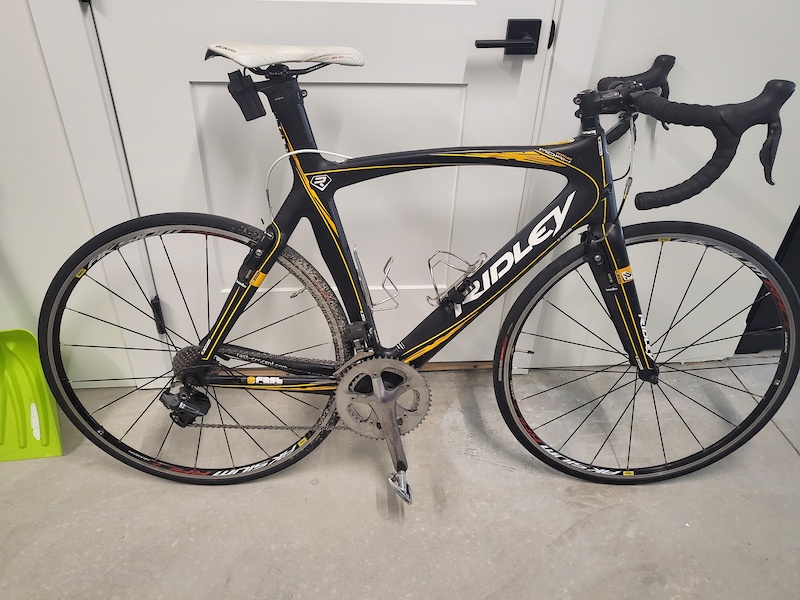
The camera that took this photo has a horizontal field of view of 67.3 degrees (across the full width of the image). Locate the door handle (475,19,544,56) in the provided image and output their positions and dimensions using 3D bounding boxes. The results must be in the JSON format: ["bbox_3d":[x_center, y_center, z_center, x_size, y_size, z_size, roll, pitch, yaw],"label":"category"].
[{"bbox_3d":[0.224,-0.543,1.250,0.150,0.068,0.063,-1,34,-5],"label":"door handle"}]

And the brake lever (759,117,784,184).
[{"bbox_3d":[0.587,-0.232,0.954,0.031,0.107,0.024,-7,24,4],"label":"brake lever"}]

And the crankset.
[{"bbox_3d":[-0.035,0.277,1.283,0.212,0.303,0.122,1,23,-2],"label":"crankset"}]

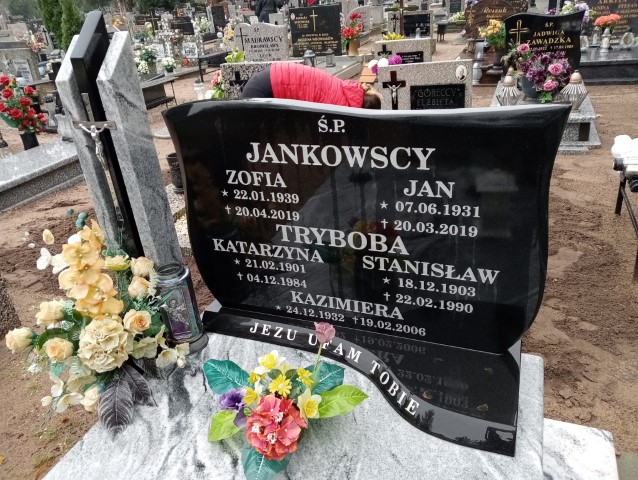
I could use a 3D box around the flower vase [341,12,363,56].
[{"bbox_3d":[0.472,-2.983,7.500,0.310,0.630,0.280,-5,27,0],"label":"flower vase"}]

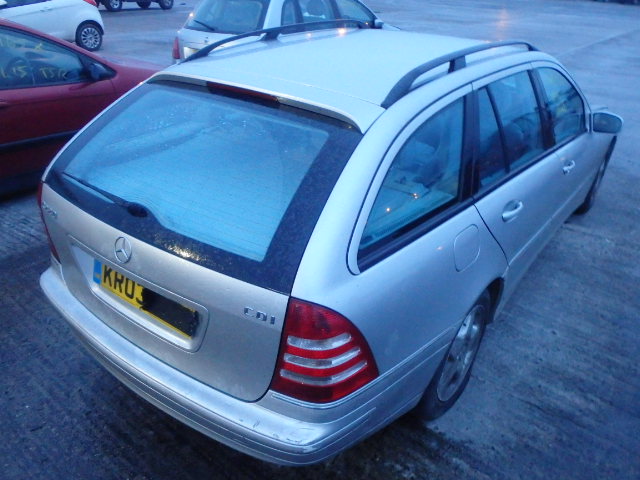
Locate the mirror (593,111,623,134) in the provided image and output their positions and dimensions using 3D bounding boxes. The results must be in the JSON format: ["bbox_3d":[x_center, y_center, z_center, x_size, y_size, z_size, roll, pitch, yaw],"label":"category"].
[{"bbox_3d":[1.842,-0.759,3.308,0.185,0.138,0.110,21,33,30],"label":"mirror"}]

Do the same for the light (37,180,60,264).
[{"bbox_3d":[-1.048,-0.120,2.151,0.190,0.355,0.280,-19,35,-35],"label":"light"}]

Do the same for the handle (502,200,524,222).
[{"bbox_3d":[0.809,-0.118,2.157,0.042,0.036,0.200,21,33,30],"label":"handle"}]

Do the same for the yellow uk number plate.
[{"bbox_3d":[-0.602,0.183,1.732,0.520,0.111,0.015,21,20,30],"label":"yellow uk number plate"}]

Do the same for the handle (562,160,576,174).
[{"bbox_3d":[1.400,-0.405,2.889,0.042,0.036,0.200,21,33,30],"label":"handle"}]

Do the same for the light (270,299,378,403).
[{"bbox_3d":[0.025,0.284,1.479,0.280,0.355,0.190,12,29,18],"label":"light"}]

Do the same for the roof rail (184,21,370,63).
[{"bbox_3d":[-0.130,-1.073,2.728,0.055,0.115,1.580,21,32,30],"label":"roof rail"}]

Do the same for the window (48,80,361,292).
[{"bbox_3d":[-0.437,-0.257,1.729,1.200,0.070,0.600,21,67,30],"label":"window"}]

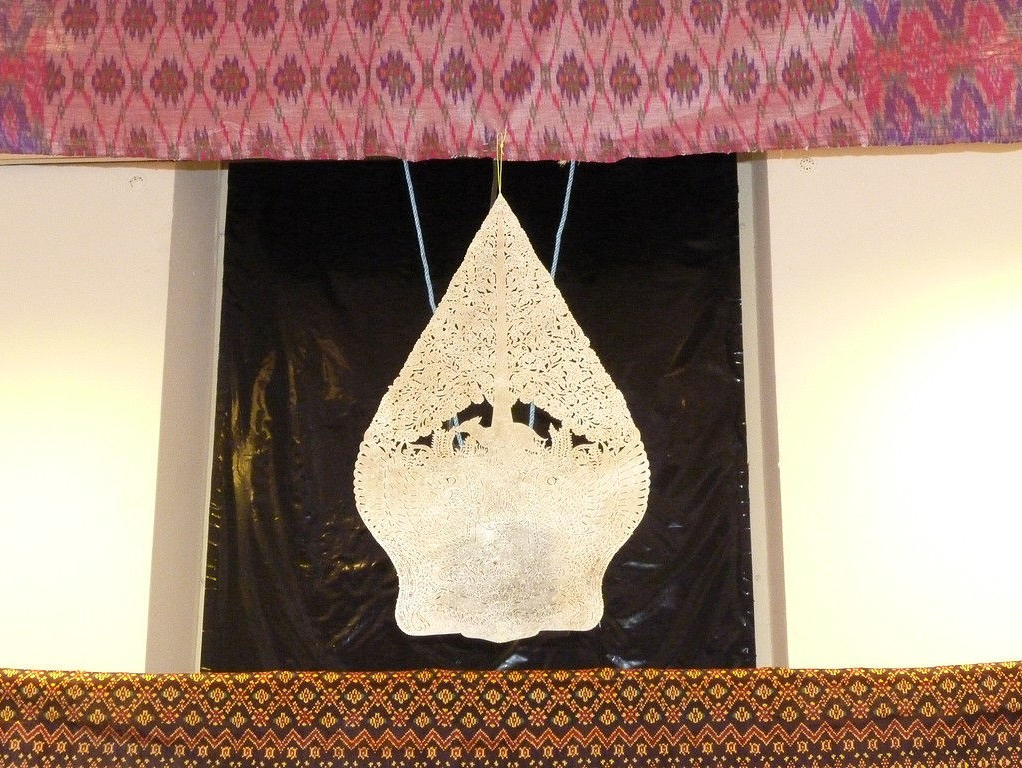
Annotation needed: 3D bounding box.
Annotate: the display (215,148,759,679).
[{"bbox_3d":[-0.050,0.019,2.672,0.852,0.854,0.100,0,-15,1],"label":"display"}]

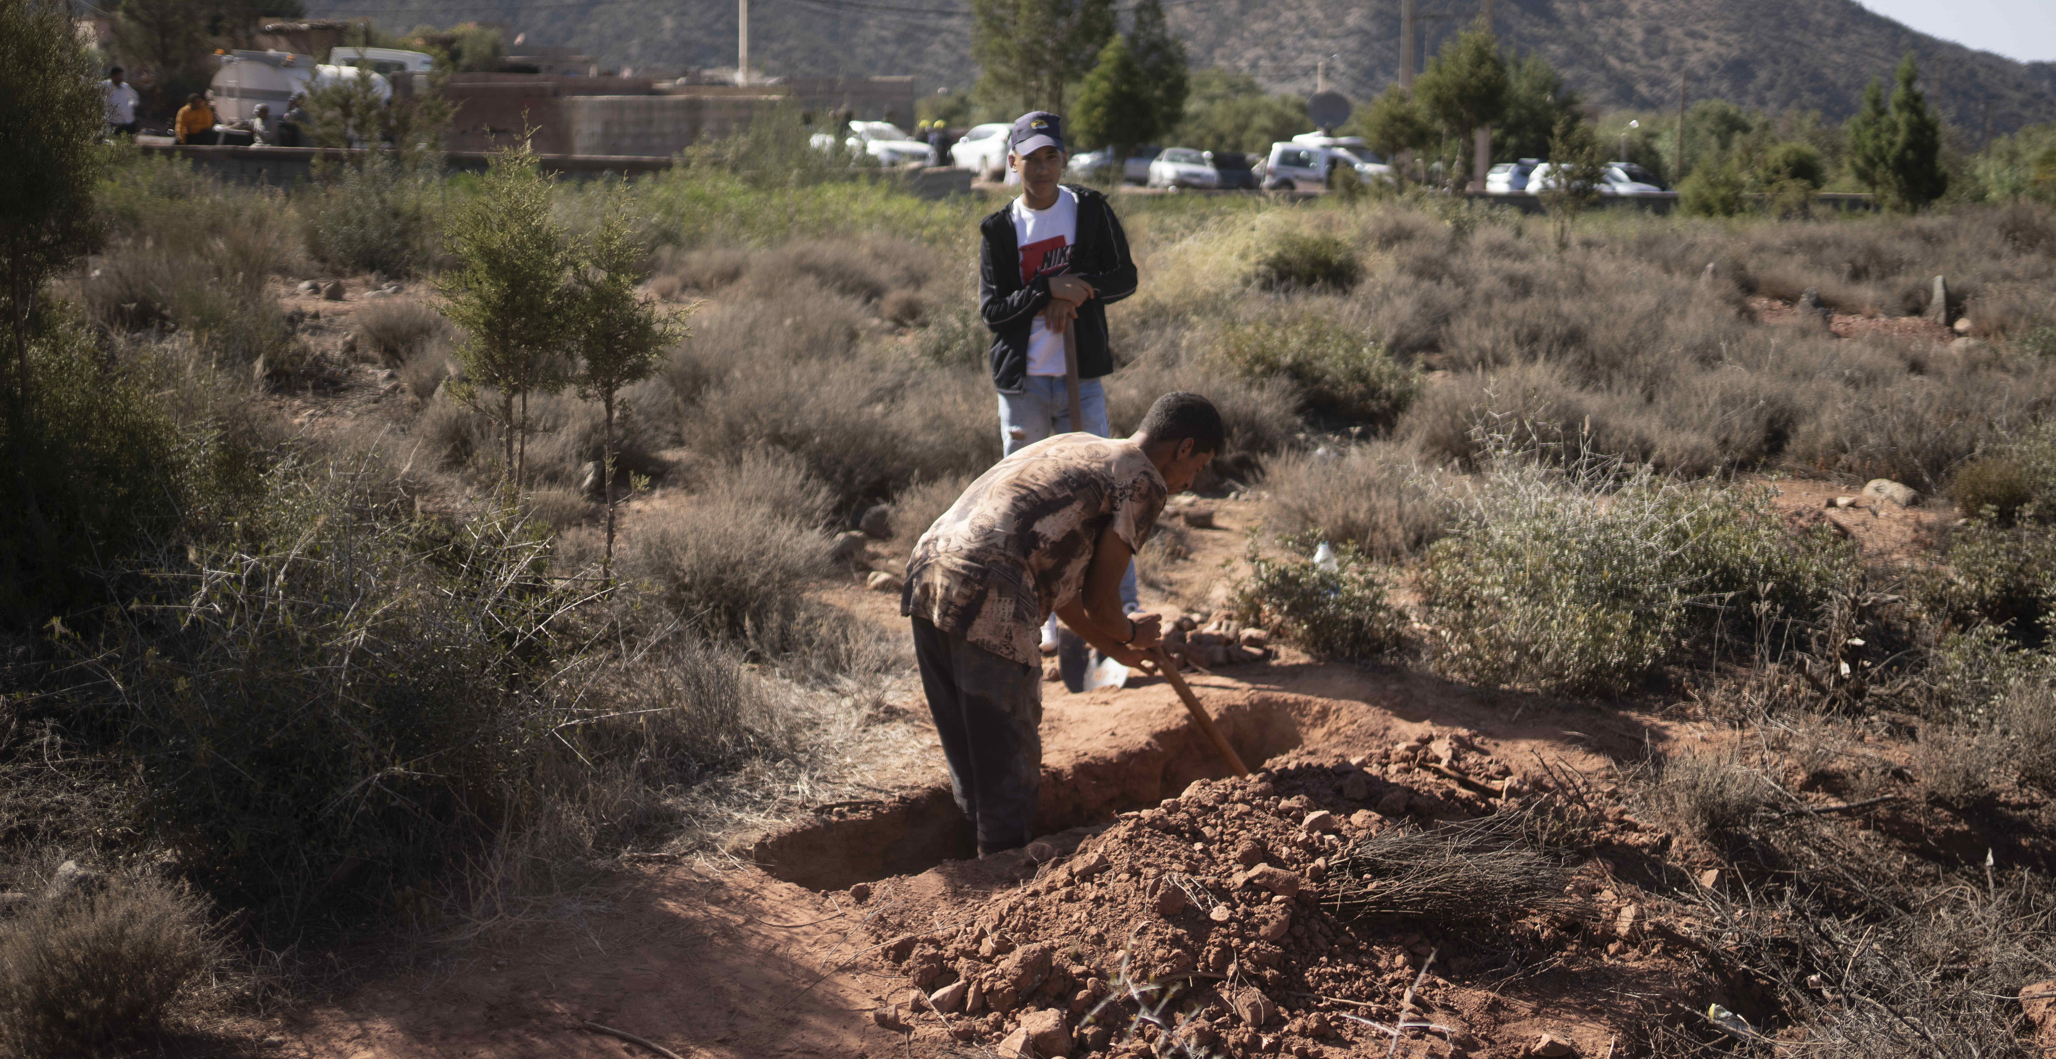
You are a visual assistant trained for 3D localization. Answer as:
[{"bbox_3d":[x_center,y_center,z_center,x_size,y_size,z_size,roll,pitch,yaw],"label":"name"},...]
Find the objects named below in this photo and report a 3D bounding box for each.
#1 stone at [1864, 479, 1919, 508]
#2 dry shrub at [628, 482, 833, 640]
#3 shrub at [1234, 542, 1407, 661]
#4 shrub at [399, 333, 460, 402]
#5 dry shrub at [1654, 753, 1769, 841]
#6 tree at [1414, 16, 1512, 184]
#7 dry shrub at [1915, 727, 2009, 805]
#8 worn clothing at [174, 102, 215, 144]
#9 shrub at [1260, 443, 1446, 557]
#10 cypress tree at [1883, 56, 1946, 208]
[{"bbox_3d":[4.026,-0.168,9.320,0.250,0.140,0.200,0,10,0],"label":"stone"},{"bbox_3d":[-1.050,0.101,7.041,0.680,0.540,0.620,0,10,0],"label":"dry shrub"},{"bbox_3d":[0.977,0.215,6.667,0.560,0.341,0.500,0,11,0],"label":"shrub"},{"bbox_3d":[-3.964,-1.068,13.222,0.390,0.440,0.400,0,10,0],"label":"shrub"},{"bbox_3d":[1.707,0.641,4.963,0.280,0.179,0.260,0,11,0],"label":"dry shrub"},{"bbox_3d":[12.336,-12.004,56.544,2.700,4.758,2.600,0,11,0],"label":"tree"},{"bbox_3d":[2.397,0.598,5.112,0.240,0.184,0.220,0,11,0],"label":"dry shrub"},{"bbox_3d":[-11.641,-5.670,27.936,0.520,0.580,0.380,-5,11,-26],"label":"worn clothing"},{"bbox_3d":[1.344,-0.105,8.239,0.730,0.500,0.650,0,10,0],"label":"shrub"},{"bbox_3d":[23.525,-10.429,52.602,1.700,4.148,1.700,0,11,0],"label":"cypress tree"}]

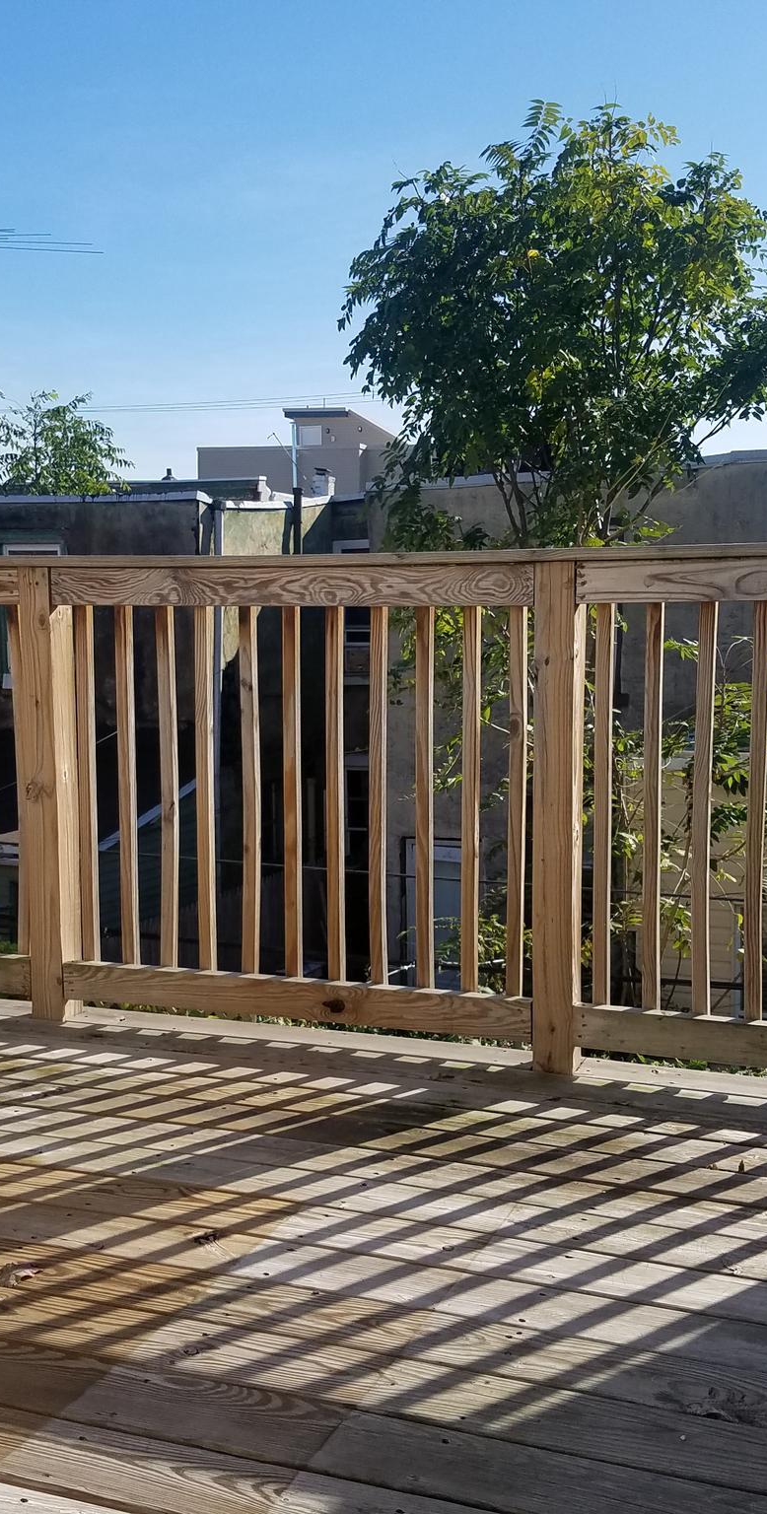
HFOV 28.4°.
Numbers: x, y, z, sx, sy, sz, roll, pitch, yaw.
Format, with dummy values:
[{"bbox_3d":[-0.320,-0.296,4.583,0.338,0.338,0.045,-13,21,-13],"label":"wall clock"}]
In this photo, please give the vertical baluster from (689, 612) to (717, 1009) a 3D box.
[{"bbox_3d":[0.683,0.114,3.236,0.036,0.950,0.036,2,7,20],"label":"vertical baluster"}]

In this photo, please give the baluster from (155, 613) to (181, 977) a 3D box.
[{"bbox_3d":[-0.523,0.076,3.678,0.036,0.950,0.036,2,7,20],"label":"baluster"}]

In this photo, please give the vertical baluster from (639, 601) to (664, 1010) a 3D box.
[{"bbox_3d":[0.567,0.107,3.206,0.034,0.944,0.034,2,7,21],"label":"vertical baluster"}]

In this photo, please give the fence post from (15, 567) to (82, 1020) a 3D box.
[{"bbox_3d":[-0.812,0.095,3.716,0.089,1.112,0.089,2,7,21],"label":"fence post"}]

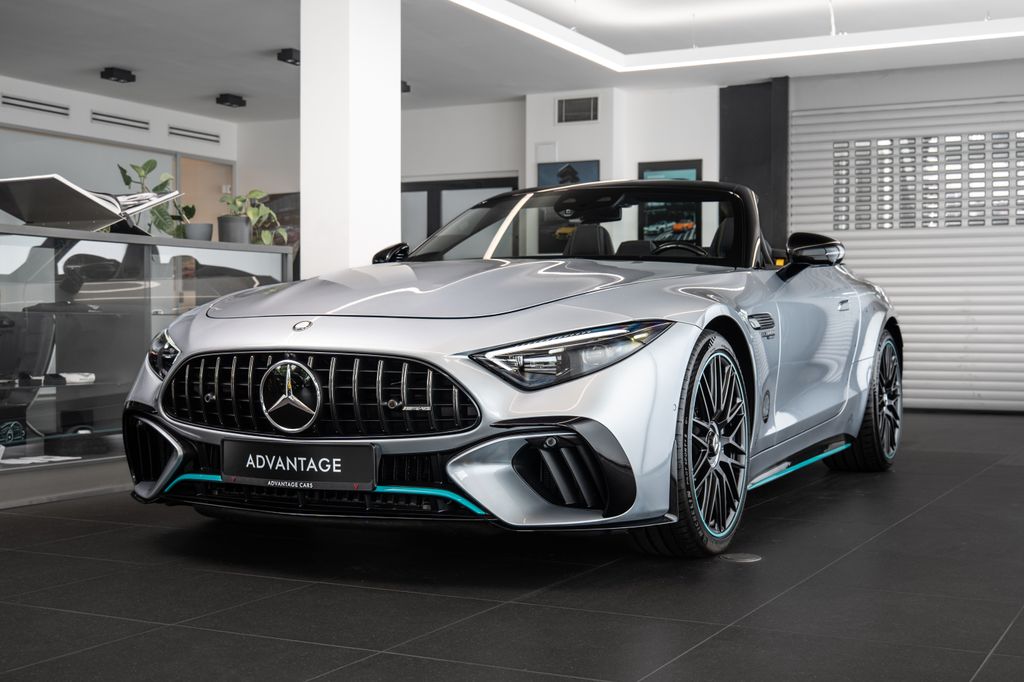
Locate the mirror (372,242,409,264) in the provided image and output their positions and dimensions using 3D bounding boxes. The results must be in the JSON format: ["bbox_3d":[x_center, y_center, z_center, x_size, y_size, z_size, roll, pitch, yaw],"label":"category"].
[{"bbox_3d":[-0.538,-0.374,5.744,0.210,0.140,0.140,0,1,28],"label":"mirror"}]

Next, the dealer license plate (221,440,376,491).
[{"bbox_3d":[-0.606,0.352,3.620,0.530,0.125,0.020,1,1,27],"label":"dealer license plate"}]

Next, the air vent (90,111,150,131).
[{"bbox_3d":[-3.753,-2.105,12.276,0.030,0.110,0.770,0,1,28],"label":"air vent"}]

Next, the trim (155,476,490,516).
[{"bbox_3d":[-0.602,0.440,3.684,1.110,0.080,0.140,0,1,28],"label":"trim"}]

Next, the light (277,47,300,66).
[{"bbox_3d":[-1.819,-2.373,10.720,0.145,0.095,0.280,0,0,28],"label":"light"}]

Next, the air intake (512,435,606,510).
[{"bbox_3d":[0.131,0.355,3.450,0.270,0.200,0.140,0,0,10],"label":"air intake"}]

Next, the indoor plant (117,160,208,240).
[{"bbox_3d":[-1.619,-0.647,5.961,0.420,0.380,0.320,0,1,-15],"label":"indoor plant"}]

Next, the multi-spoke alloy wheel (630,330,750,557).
[{"bbox_3d":[0.528,0.317,4.022,0.275,0.710,0.715,0,0,28],"label":"multi-spoke alloy wheel"}]

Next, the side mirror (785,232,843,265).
[{"bbox_3d":[1.152,-0.347,4.850,0.210,0.130,0.120,1,1,27],"label":"side mirror"}]

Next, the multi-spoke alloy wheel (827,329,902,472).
[{"bbox_3d":[1.744,0.288,6.330,0.300,0.710,0.710,1,1,27],"label":"multi-spoke alloy wheel"}]

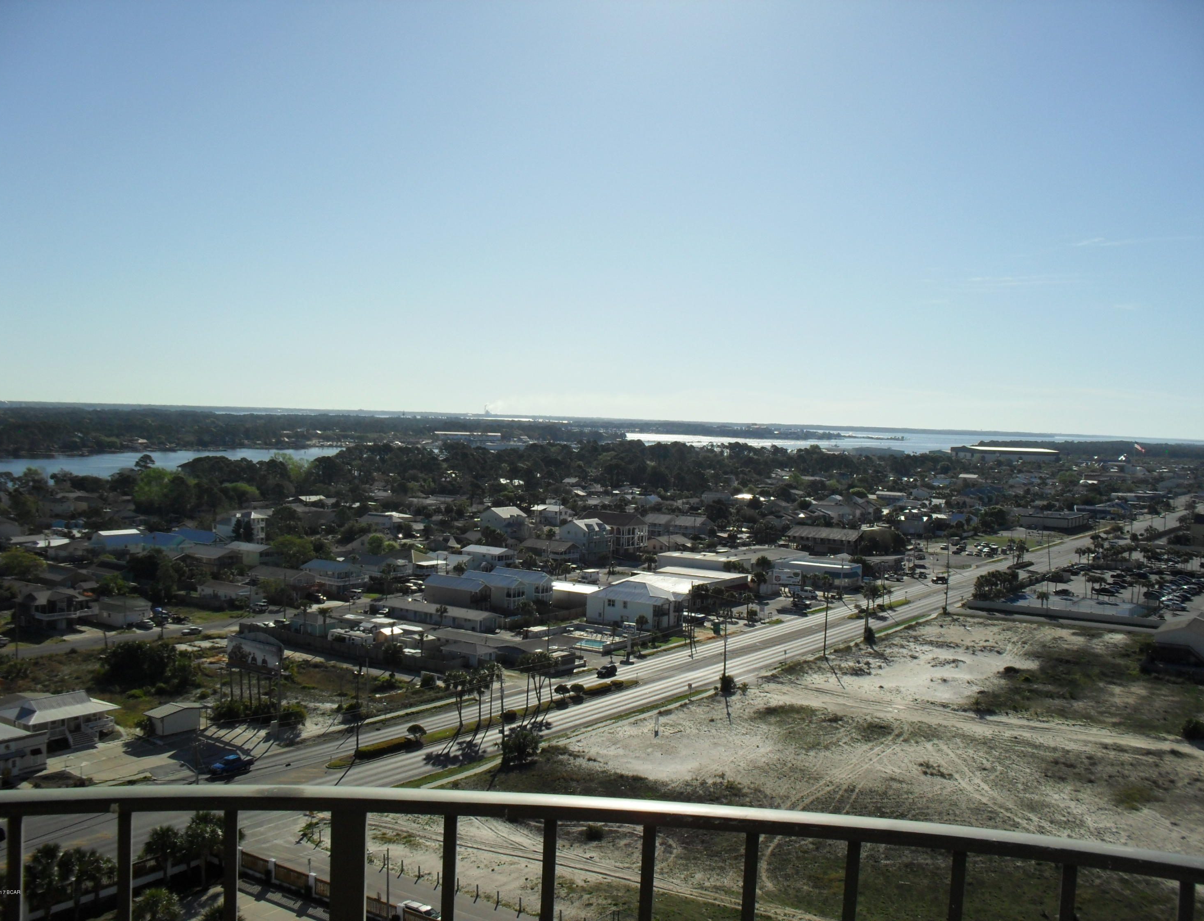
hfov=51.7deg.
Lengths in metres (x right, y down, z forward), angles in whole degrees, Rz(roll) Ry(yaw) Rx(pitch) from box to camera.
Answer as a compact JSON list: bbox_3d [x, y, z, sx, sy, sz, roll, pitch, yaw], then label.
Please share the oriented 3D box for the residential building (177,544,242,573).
[{"bbox_3d":[-113.450,28.590,359.590,16.000,6.600,11.200,3,2,34],"label":"residential building"}]

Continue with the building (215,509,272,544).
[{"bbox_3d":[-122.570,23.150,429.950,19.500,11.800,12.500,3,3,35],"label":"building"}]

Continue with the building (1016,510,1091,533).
[{"bbox_3d":[234.790,30.590,642.740,23.500,4.800,48.000,3,2,33],"label":"building"}]

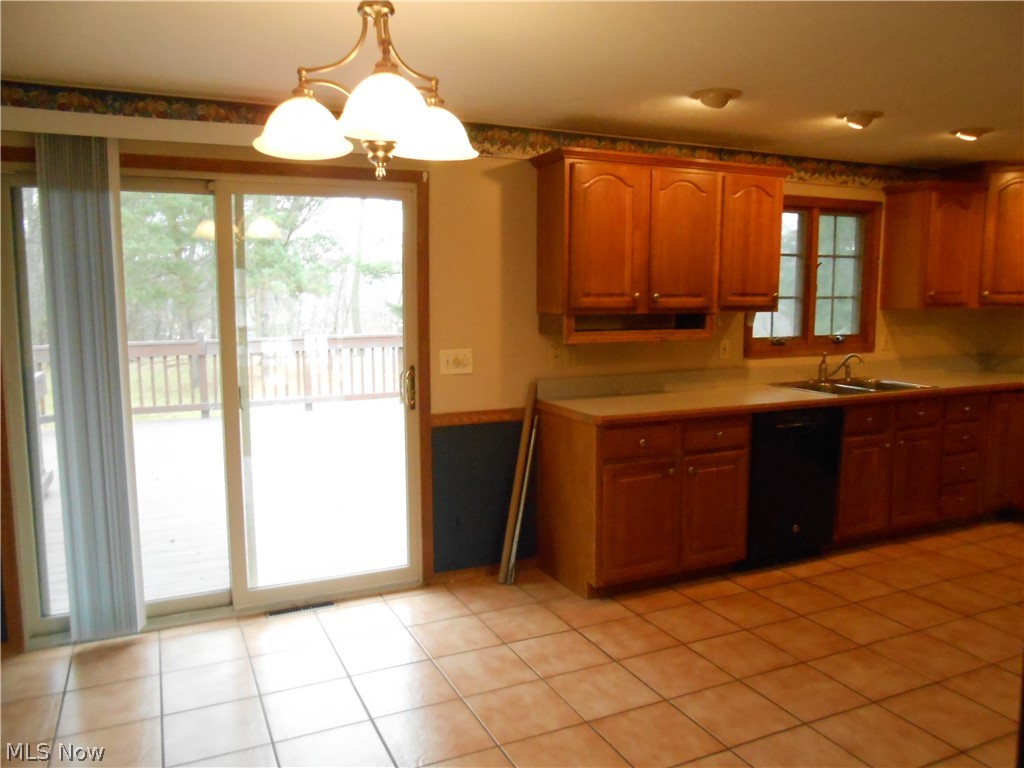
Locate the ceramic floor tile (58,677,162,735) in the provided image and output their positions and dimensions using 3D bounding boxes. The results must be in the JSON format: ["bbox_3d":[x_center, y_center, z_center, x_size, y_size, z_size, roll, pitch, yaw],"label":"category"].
[{"bbox_3d":[-1.462,1.176,2.806,0.330,0.010,0.330,-3,8,-25],"label":"ceramic floor tile"}]

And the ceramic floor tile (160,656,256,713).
[{"bbox_3d":[-1.157,1.158,2.947,0.330,0.010,0.330,-3,8,-25],"label":"ceramic floor tile"}]

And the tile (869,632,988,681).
[{"bbox_3d":[1.705,1.121,3.165,0.330,0.010,0.330,-3,8,-25],"label":"tile"}]

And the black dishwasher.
[{"bbox_3d":[1.387,0.521,4.373,0.610,0.860,0.610,-3,7,-25],"label":"black dishwasher"}]

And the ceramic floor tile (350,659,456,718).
[{"bbox_3d":[-0.403,1.145,2.894,0.328,0.010,0.328,-3,7,-25],"label":"ceramic floor tile"}]

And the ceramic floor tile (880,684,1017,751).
[{"bbox_3d":[1.520,1.154,2.673,0.325,0.010,0.326,-3,7,-25],"label":"ceramic floor tile"}]

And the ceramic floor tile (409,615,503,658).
[{"bbox_3d":[-0.242,1.091,3.326,0.325,0.010,0.326,-3,7,-25],"label":"ceramic floor tile"}]

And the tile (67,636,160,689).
[{"bbox_3d":[-1.590,1.129,3.077,0.328,0.010,0.328,-3,7,-25],"label":"tile"}]

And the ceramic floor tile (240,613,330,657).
[{"bbox_3d":[-0.986,1.094,3.355,0.328,0.010,0.328,-3,7,-25],"label":"ceramic floor tile"}]

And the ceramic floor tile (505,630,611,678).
[{"bbox_3d":[0.199,1.107,3.163,0.325,0.010,0.326,-3,7,-25],"label":"ceramic floor tile"}]

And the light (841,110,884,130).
[{"bbox_3d":[1.635,-1.223,3.608,0.194,0.075,0.194,-3,7,-25],"label":"light"}]

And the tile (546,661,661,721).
[{"bbox_3d":[0.345,1.157,2.905,0.330,0.010,0.330,-3,8,-25],"label":"tile"}]

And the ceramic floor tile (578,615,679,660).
[{"bbox_3d":[0.505,1.097,3.329,0.328,0.010,0.328,-3,7,-25],"label":"ceramic floor tile"}]

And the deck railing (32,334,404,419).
[{"bbox_3d":[-3.542,-0.085,9.949,4.666,0.988,0.134,-3,7,-25],"label":"deck railing"}]

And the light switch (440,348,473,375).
[{"bbox_3d":[-0.275,-0.110,3.855,0.166,0.117,0.015,-3,7,-25],"label":"light switch"}]

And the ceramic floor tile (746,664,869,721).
[{"bbox_3d":[1.093,1.150,2.868,0.328,0.010,0.328,-3,7,-25],"label":"ceramic floor tile"}]

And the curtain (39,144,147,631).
[{"bbox_3d":[-1.706,0.038,3.140,0.291,2.064,0.088,-3,7,-25],"label":"curtain"}]

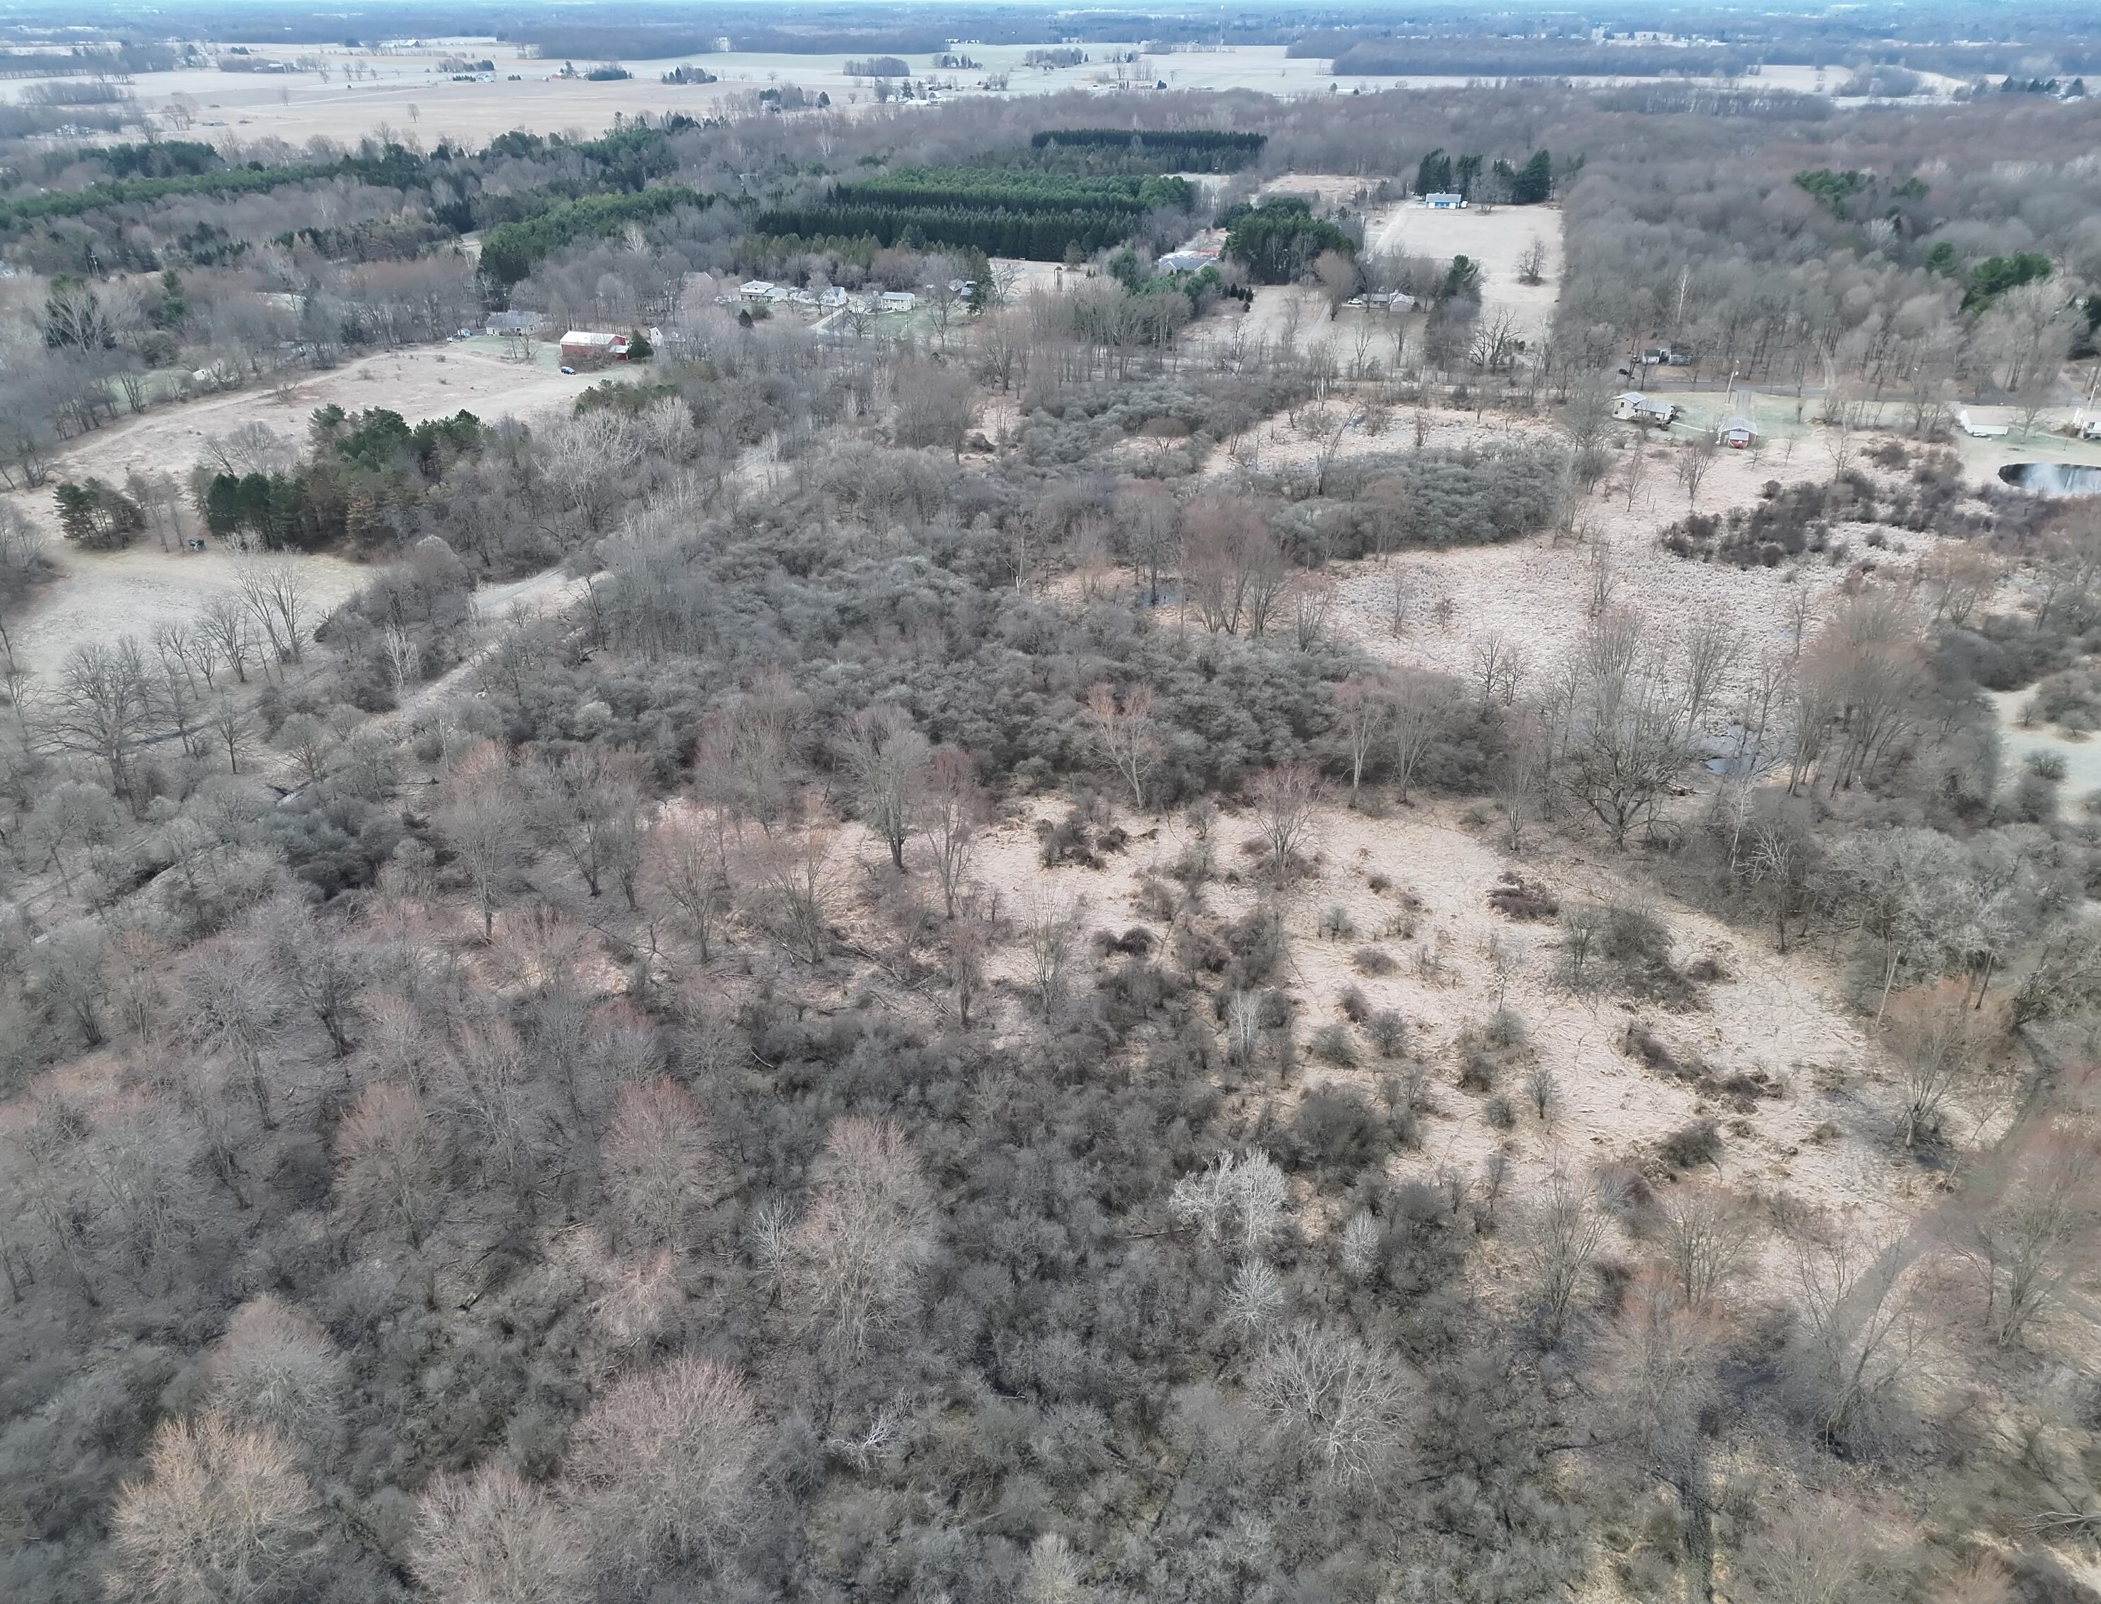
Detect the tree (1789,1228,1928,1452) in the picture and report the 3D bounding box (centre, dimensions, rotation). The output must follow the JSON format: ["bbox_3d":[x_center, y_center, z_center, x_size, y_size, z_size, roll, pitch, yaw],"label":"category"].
[{"bbox_3d":[61.380,42.210,114.000,8.840,23.620,8.670,0,29,0],"label":"tree"}]

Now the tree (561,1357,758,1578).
[{"bbox_3d":[-29.075,51.742,113.135,14.119,20.491,14.119,0,29,0],"label":"tree"}]

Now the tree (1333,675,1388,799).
[{"bbox_3d":[46.305,-9.138,223.525,7.981,21.136,7.981,0,29,0],"label":"tree"}]

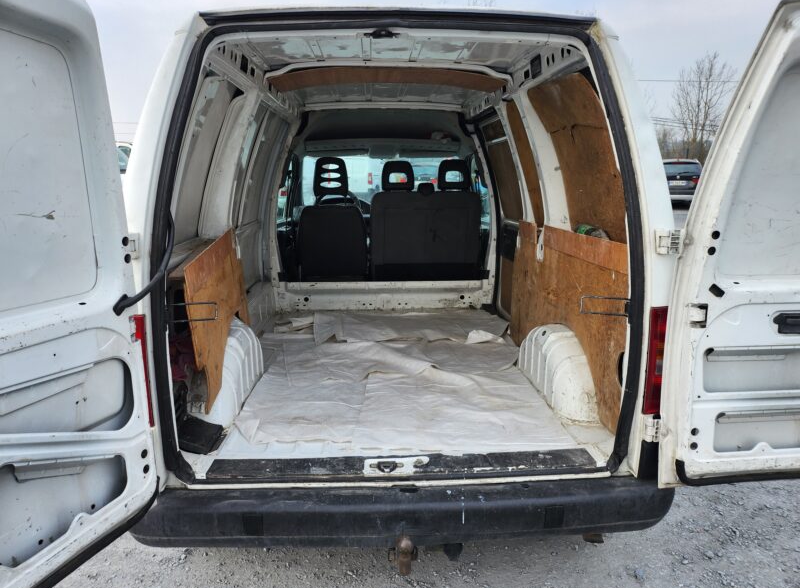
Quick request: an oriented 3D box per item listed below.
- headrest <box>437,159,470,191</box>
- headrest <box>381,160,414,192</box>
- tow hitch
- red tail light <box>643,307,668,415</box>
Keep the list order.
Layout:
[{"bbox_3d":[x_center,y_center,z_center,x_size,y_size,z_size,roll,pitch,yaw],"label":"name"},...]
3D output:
[{"bbox_3d":[0.365,-0.809,3.764,0.205,0.200,0.100,-1,13,-3],"label":"headrest"},{"bbox_3d":[-0.011,-0.800,3.743,0.205,0.195,0.100,-1,13,-3],"label":"headrest"},{"bbox_3d":[0.011,0.800,1.694,0.085,0.110,0.110,-1,13,-3],"label":"tow hitch"},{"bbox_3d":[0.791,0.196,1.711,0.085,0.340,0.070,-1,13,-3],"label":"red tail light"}]

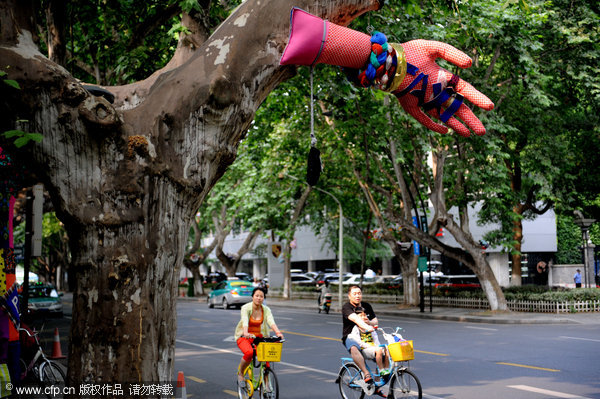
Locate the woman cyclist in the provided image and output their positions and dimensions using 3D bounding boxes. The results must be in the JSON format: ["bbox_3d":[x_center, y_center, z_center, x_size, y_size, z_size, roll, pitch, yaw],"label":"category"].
[{"bbox_3d":[-0.577,1.995,13.750,0.600,1.480,0.800,2,-5,-25],"label":"woman cyclist"}]

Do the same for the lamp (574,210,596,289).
[{"bbox_3d":[13.464,2.803,45.500,1.000,4.300,1.000,0,-4,0],"label":"lamp"}]

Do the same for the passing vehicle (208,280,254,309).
[{"bbox_3d":[-3.556,5.082,51.800,1.820,1.480,4.750,2,-5,-22],"label":"passing vehicle"}]

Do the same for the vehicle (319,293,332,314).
[{"bbox_3d":[1.181,4.756,45.100,0.680,1.120,1.750,1,-4,-18],"label":"vehicle"}]

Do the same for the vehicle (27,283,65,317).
[{"bbox_3d":[-12.400,4.651,45.500,1.820,1.470,4.700,2,-5,-23],"label":"vehicle"}]

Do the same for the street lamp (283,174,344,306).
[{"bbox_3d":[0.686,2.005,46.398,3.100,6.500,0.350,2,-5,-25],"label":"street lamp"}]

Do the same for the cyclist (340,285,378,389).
[{"bbox_3d":[0.897,1.991,13.750,0.550,1.520,0.780,4,-6,-41],"label":"cyclist"}]

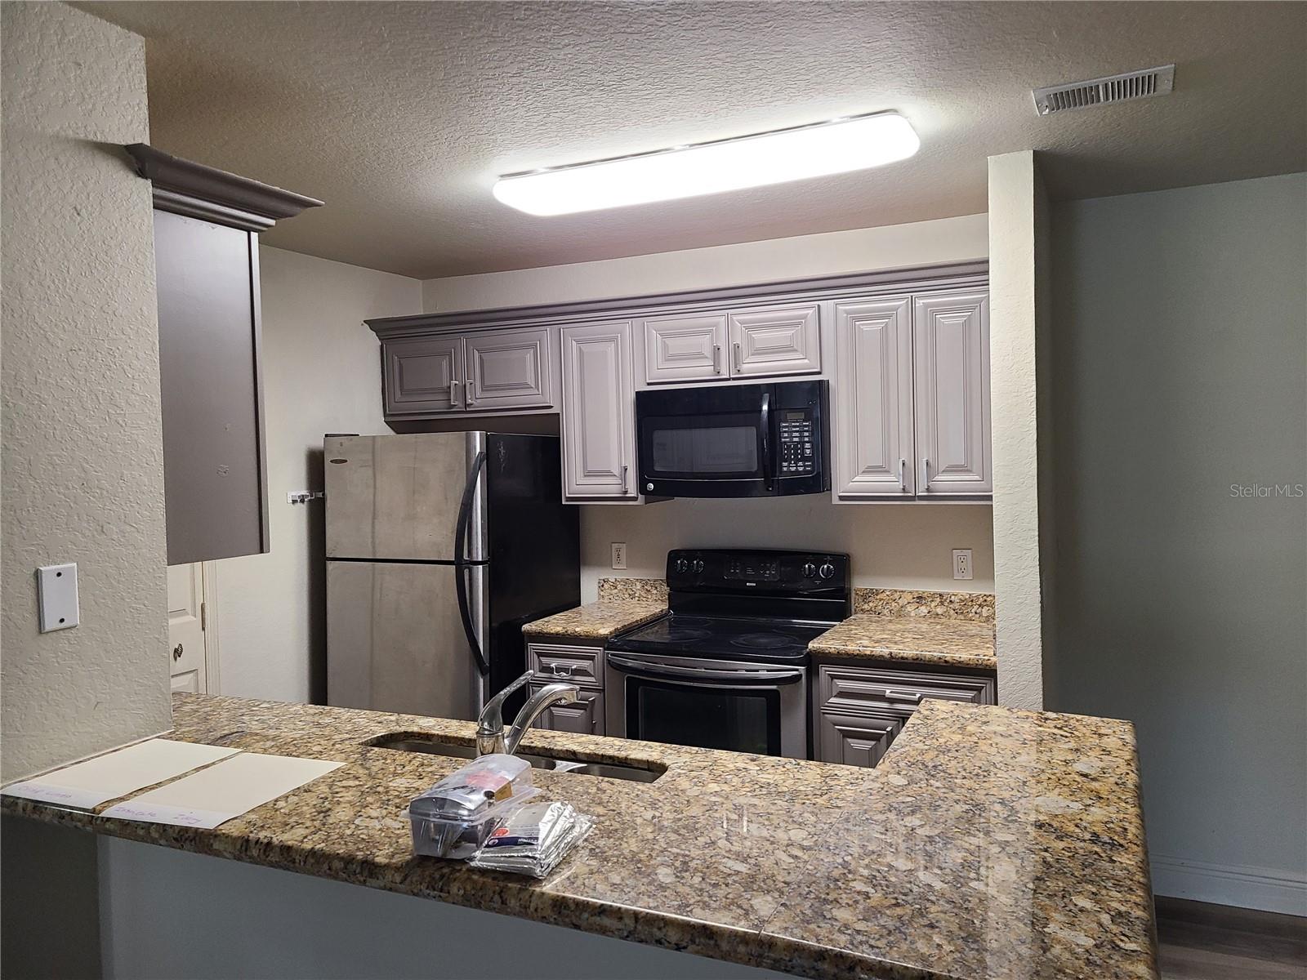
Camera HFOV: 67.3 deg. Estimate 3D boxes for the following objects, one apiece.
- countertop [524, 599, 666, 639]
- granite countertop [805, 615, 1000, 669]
[{"bbox_3d":[-0.200,0.530,3.996,0.374,0.038,0.651,0,2,25],"label":"countertop"},{"bbox_3d":[0.934,0.523,3.474,0.604,0.038,0.651,0,2,25],"label":"granite countertop"}]

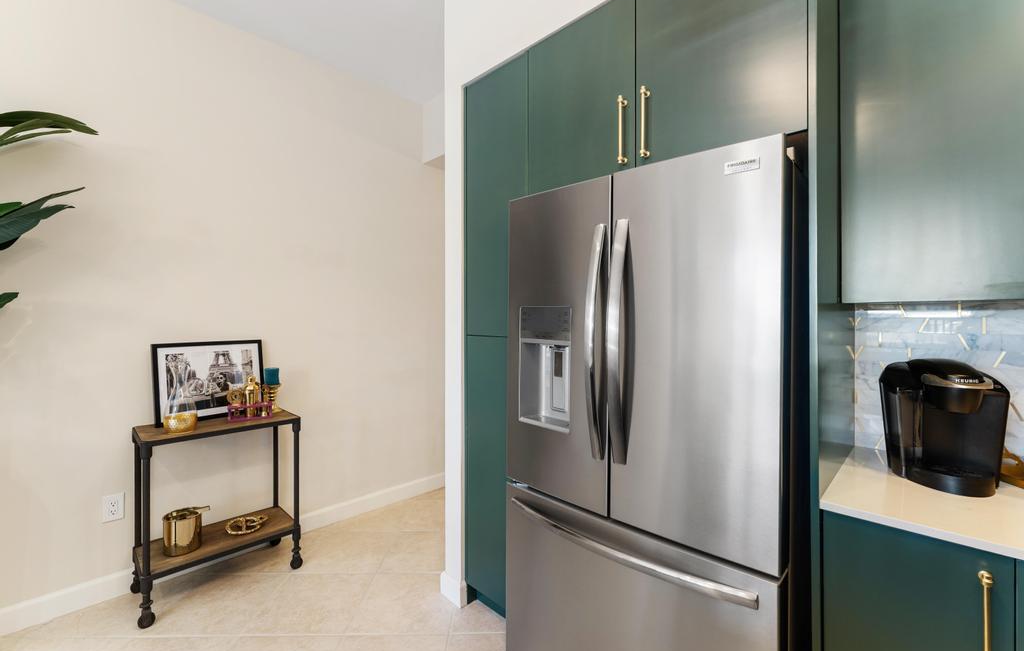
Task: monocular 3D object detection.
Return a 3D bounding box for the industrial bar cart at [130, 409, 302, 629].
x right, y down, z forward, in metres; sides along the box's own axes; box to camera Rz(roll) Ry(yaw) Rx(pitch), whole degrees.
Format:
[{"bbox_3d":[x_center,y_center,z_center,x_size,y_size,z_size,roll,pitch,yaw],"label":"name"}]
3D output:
[{"bbox_3d":[-1.517,0.921,2.233,0.395,0.825,0.685,0,0,43],"label":"industrial bar cart"}]

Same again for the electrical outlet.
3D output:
[{"bbox_3d":[-1.950,0.893,2.092,0.010,0.128,0.080,0,0,43],"label":"electrical outlet"}]

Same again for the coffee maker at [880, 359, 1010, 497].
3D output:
[{"bbox_3d":[1.194,0.255,1.187,0.250,0.330,0.330,0,0,43],"label":"coffee maker"}]

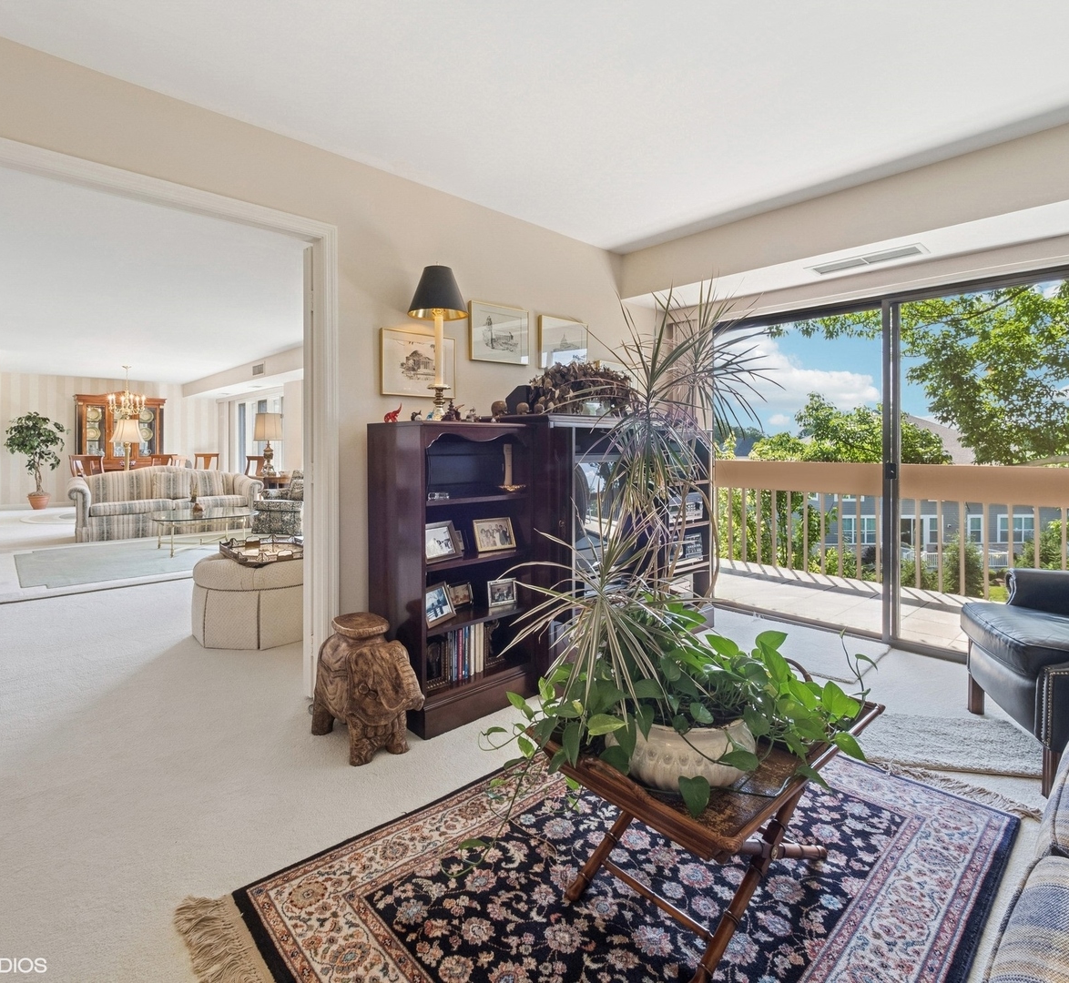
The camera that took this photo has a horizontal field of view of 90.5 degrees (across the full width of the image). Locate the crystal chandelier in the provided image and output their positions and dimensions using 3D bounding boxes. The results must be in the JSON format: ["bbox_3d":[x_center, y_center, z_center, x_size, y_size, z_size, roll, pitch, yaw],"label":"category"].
[{"bbox_3d":[-6.680,-1.620,8.700,0.530,0.870,0.530,-3,5,-41],"label":"crystal chandelier"}]

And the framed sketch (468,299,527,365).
[{"bbox_3d":[-0.183,-0.899,3.035,0.427,0.325,0.027,-3,4,-40],"label":"framed sketch"}]

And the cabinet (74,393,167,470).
[{"bbox_3d":[-7.840,-0.800,10.080,1.380,2.130,0.450,-3,5,-41],"label":"cabinet"}]

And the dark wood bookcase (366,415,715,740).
[{"bbox_3d":[0.192,0.266,2.939,2.069,1.309,0.565,-3,5,-42],"label":"dark wood bookcase"}]

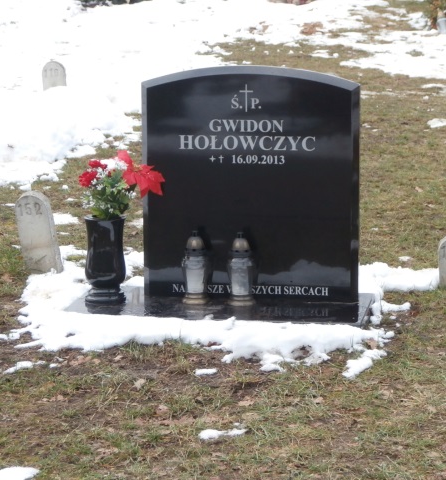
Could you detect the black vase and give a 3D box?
[{"bbox_3d":[-0.385,0.064,5.166,0.134,0.278,0.134,0,10,0],"label":"black vase"}]

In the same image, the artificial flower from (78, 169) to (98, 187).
[{"bbox_3d":[-0.441,-0.203,5.171,0.063,0.056,0.055,4,11,24],"label":"artificial flower"}]

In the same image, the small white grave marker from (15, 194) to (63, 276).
[{"bbox_3d":[-0.655,-0.023,5.680,0.125,0.290,0.075,-8,8,14],"label":"small white grave marker"}]

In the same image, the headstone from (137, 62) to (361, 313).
[{"bbox_3d":[0.092,-0.180,5.167,0.691,0.752,0.070,2,11,10],"label":"headstone"}]

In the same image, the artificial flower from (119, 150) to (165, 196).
[{"bbox_3d":[-0.262,-0.218,5.171,0.145,0.140,0.090,-4,11,-21],"label":"artificial flower"}]

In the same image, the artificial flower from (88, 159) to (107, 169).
[{"bbox_3d":[-0.413,-0.249,5.211,0.063,0.040,0.060,1,10,6],"label":"artificial flower"}]

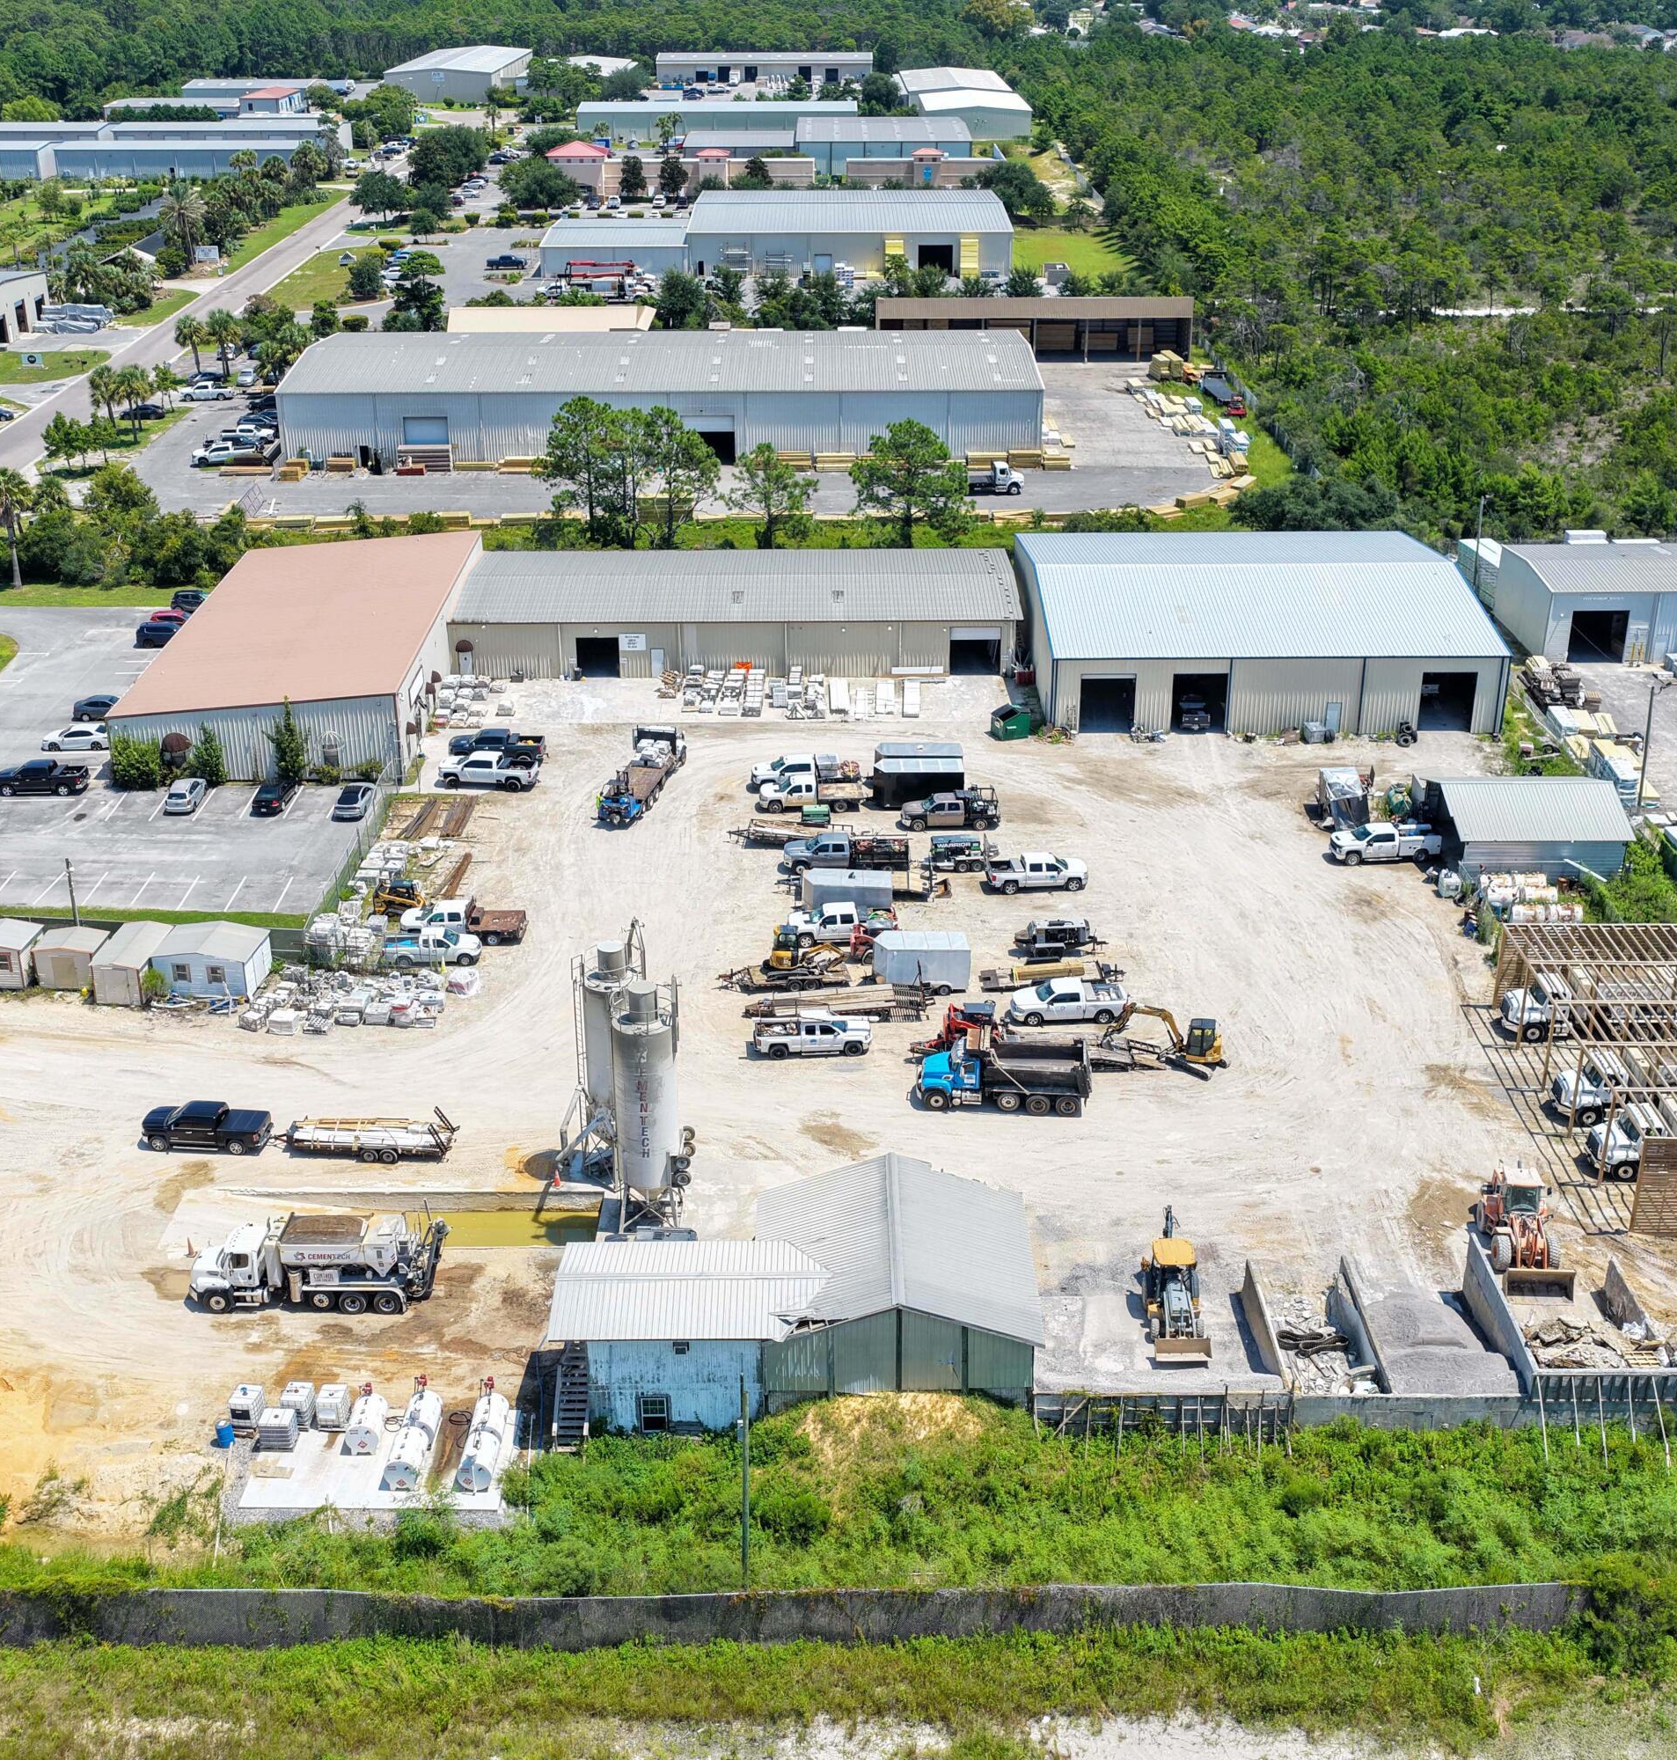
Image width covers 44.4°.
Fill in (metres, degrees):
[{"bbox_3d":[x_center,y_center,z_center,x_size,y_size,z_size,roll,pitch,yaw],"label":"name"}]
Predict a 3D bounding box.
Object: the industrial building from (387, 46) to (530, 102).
[{"bbox_3d":[-97.530,-210.695,535.719,26.400,7.700,70.000,0,26,0],"label":"industrial building"}]

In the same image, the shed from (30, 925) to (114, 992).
[{"bbox_3d":[-40.570,4.072,109.165,3.300,2.380,2.700,1,26,3],"label":"shed"}]

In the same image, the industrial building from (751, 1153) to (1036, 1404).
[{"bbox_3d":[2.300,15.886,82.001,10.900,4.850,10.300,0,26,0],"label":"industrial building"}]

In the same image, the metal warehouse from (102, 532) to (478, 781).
[{"bbox_3d":[-37.900,-17.141,148.896,19.100,6.150,37.000,0,26,0],"label":"metal warehouse"}]

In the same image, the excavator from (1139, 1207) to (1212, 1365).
[{"bbox_3d":[13.500,16.201,82.588,2.200,3.300,6.600,0,26,1],"label":"excavator"}]

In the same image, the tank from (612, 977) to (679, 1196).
[{"bbox_3d":[-8.200,9.234,87.234,2.600,11.500,2.600,0,26,0],"label":"tank"}]

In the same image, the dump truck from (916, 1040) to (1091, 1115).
[{"bbox_3d":[7.980,9.100,97.657,8.300,3.300,2.600,2,26,4],"label":"dump truck"}]

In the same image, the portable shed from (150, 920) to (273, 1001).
[{"bbox_3d":[-32.750,4.174,107.653,4.900,2.750,3.750,4,26,7],"label":"portable shed"}]

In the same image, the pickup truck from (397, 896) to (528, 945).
[{"bbox_3d":[-20.750,2.183,113.472,6.750,2.050,2.350,1,26,2],"label":"pickup truck"}]

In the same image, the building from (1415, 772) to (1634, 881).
[{"bbox_3d":[40.273,-3.507,120.759,9.900,4.500,9.150,0,26,0],"label":"building"}]

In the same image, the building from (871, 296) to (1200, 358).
[{"bbox_3d":[22.950,-66.590,244.535,36.740,7.289,11.328,0,26,0],"label":"building"}]

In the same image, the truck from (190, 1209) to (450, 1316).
[{"bbox_3d":[-21.200,15.470,84.076,10.400,3.600,2.650,0,26,0],"label":"truck"}]

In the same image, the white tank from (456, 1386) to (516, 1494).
[{"bbox_3d":[-12.903,20.471,75.003,1.270,1.380,4.000,0,26,0],"label":"white tank"}]

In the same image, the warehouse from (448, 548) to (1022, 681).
[{"bbox_3d":[-7.257,-20.505,153.673,40.800,5.200,16.700,0,26,0],"label":"warehouse"}]

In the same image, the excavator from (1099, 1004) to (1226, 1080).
[{"bbox_3d":[16.170,7.608,101.045,6.300,3.050,2.600,6,26,13],"label":"excavator"}]

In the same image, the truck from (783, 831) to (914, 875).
[{"bbox_3d":[0.434,-1.785,120.372,7.400,2.060,2.300,0,26,0],"label":"truck"}]

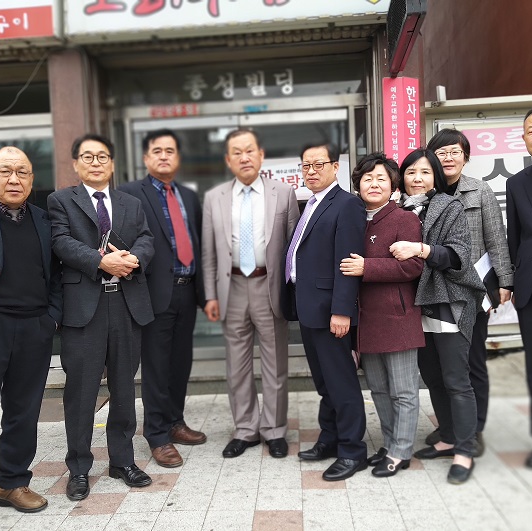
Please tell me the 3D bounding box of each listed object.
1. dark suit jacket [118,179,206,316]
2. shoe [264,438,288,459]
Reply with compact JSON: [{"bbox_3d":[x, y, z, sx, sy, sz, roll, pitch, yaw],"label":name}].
[{"bbox_3d":[-0.591,-0.111,3.062,0.470,0.760,0.280,-4,3,-24],"label":"dark suit jacket"},{"bbox_3d":[0.052,0.951,3.039,0.108,0.110,0.290,-3,3,-7],"label":"shoe"}]

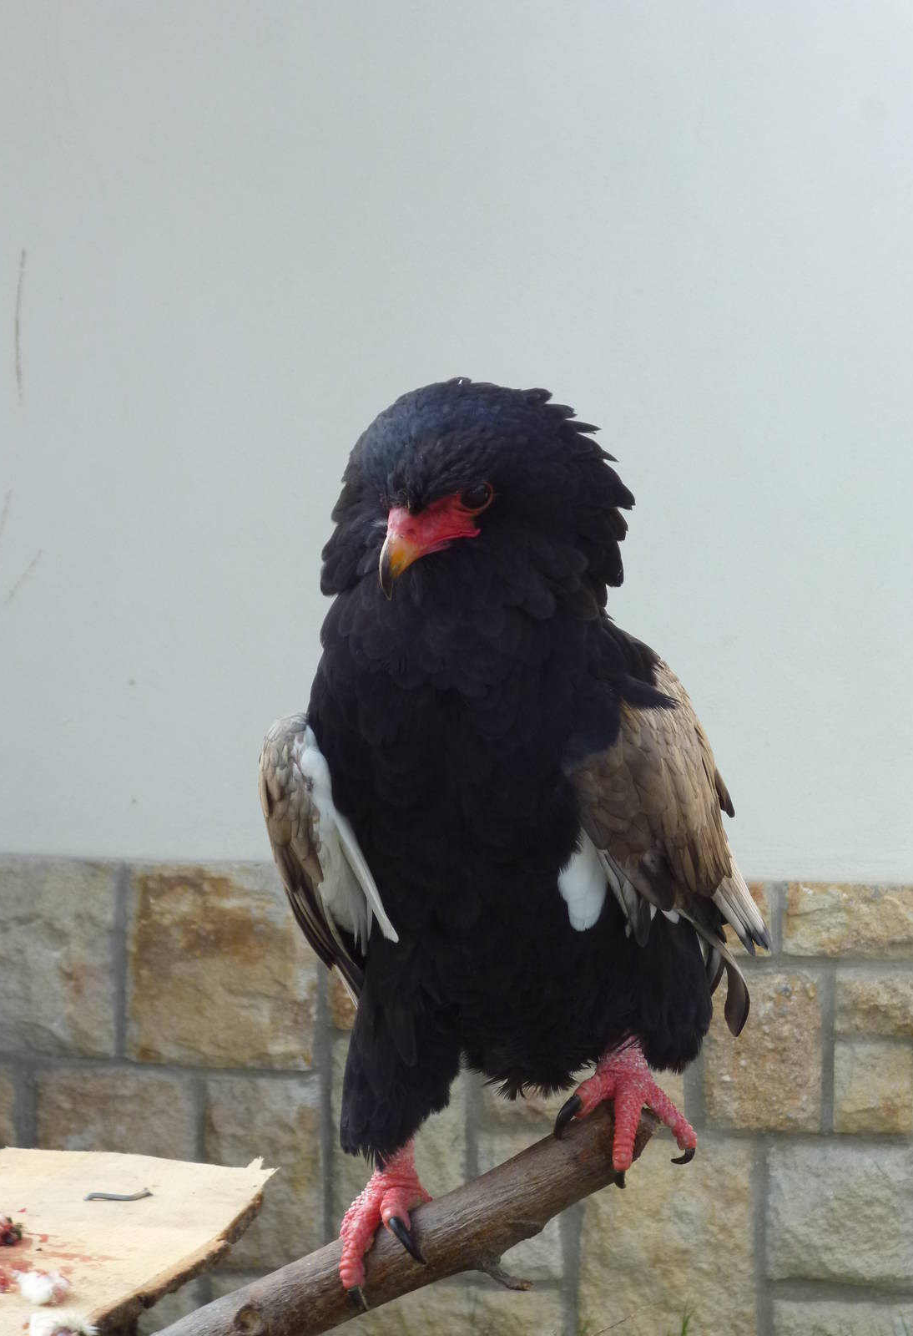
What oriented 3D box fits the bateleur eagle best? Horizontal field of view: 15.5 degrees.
[{"bbox_3d":[0.036,0.100,2.020,0.280,0.535,0.290,3,10,20],"label":"bateleur eagle"}]

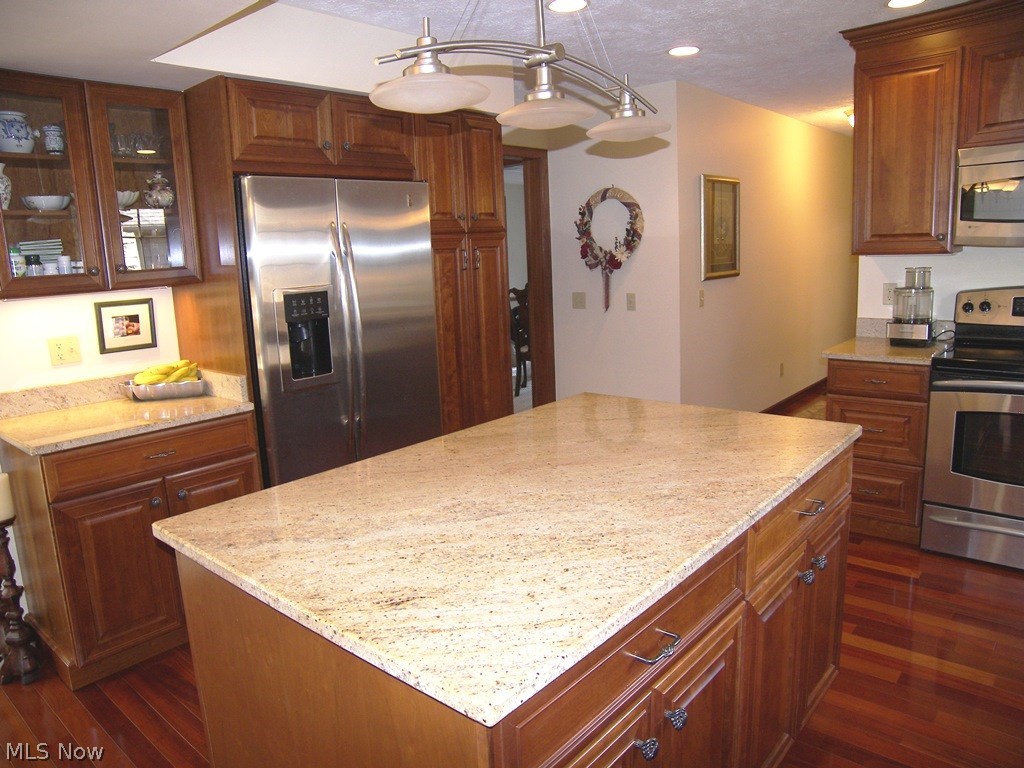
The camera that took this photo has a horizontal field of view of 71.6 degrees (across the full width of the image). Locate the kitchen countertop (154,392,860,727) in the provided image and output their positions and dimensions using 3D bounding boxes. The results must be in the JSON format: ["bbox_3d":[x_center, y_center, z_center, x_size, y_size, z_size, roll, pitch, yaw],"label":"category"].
[{"bbox_3d":[0.136,0.237,1.882,1.026,0.034,1.693,8,15,40],"label":"kitchen countertop"}]

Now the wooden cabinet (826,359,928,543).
[{"bbox_3d":[1.944,0.271,3.667,0.452,0.873,0.601,8,15,40],"label":"wooden cabinet"}]

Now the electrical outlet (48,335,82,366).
[{"bbox_3d":[-1.774,-0.131,2.825,0.008,0.111,0.107,8,15,40],"label":"electrical outlet"}]

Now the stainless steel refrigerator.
[{"bbox_3d":[-0.882,-0.017,3.326,0.683,1.766,0.936,8,15,40],"label":"stainless steel refrigerator"}]

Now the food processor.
[{"bbox_3d":[2.032,-0.398,3.622,0.198,0.386,0.247,4,13,29],"label":"food processor"}]

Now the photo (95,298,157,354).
[{"bbox_3d":[-1.617,-0.244,2.982,0.020,0.209,0.228,8,15,40],"label":"photo"}]

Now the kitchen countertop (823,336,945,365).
[{"bbox_3d":[1.917,-0.170,3.576,0.477,0.034,0.629,8,15,40],"label":"kitchen countertop"}]

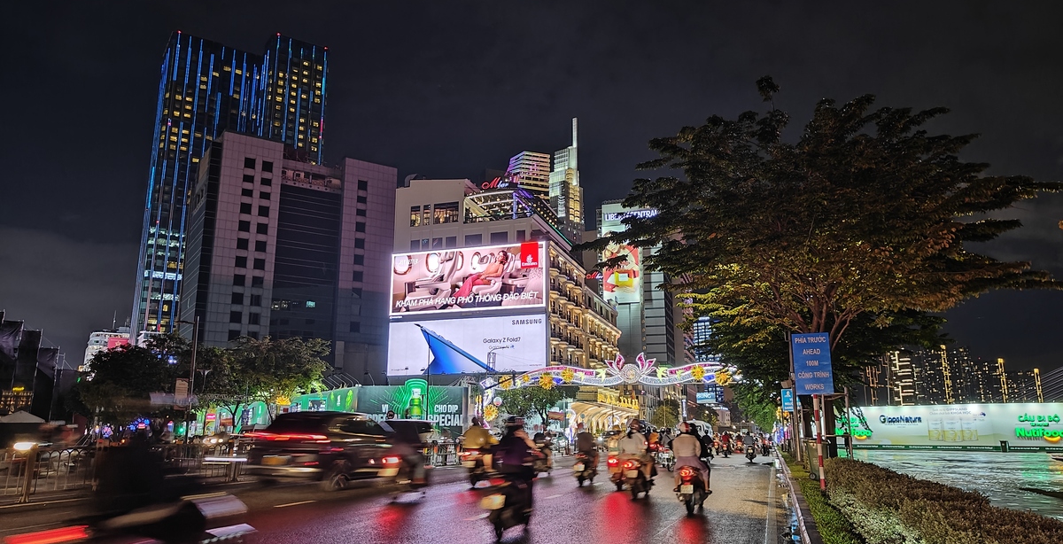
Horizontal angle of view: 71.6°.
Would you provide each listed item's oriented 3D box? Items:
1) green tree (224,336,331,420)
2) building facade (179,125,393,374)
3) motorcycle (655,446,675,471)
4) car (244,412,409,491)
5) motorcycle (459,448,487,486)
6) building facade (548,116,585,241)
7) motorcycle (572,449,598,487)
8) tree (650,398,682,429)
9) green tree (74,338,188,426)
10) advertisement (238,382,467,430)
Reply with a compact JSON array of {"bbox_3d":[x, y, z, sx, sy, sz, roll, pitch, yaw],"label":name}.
[{"bbox_3d":[-19.699,9.283,57.072,8.360,9.010,7.940,4,-13,-18],"label":"green tree"},{"bbox_3d":[-54.661,6.564,167.753,38.500,62.000,30.000,8,-15,-33],"label":"building facade"},{"bbox_3d":[5.057,6.715,26.962,0.680,1.060,1.850,-3,-13,14],"label":"motorcycle"},{"bbox_3d":[-4.961,4.655,19.178,1.860,1.730,4.600,-4,-13,18],"label":"car"},{"bbox_3d":[-1.228,4.992,19.150,0.680,1.060,1.850,-5,-13,20],"label":"motorcycle"},{"bbox_3d":[23.943,1.116,477.348,23.000,206.000,24.000,-4,-13,18],"label":"building facade"},{"bbox_3d":[1.429,5.028,19.315,0.680,1.060,1.850,-4,-13,18],"label":"motorcycle"},{"bbox_3d":[20.267,22.231,111.018,4.830,6.960,4.590,-2,-13,10],"label":"tree"},{"bbox_3d":[-28.568,8.665,52.119,7.880,8.090,7.480,7,-14,-28],"label":"green tree"},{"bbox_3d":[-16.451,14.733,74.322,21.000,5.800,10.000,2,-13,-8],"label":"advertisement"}]

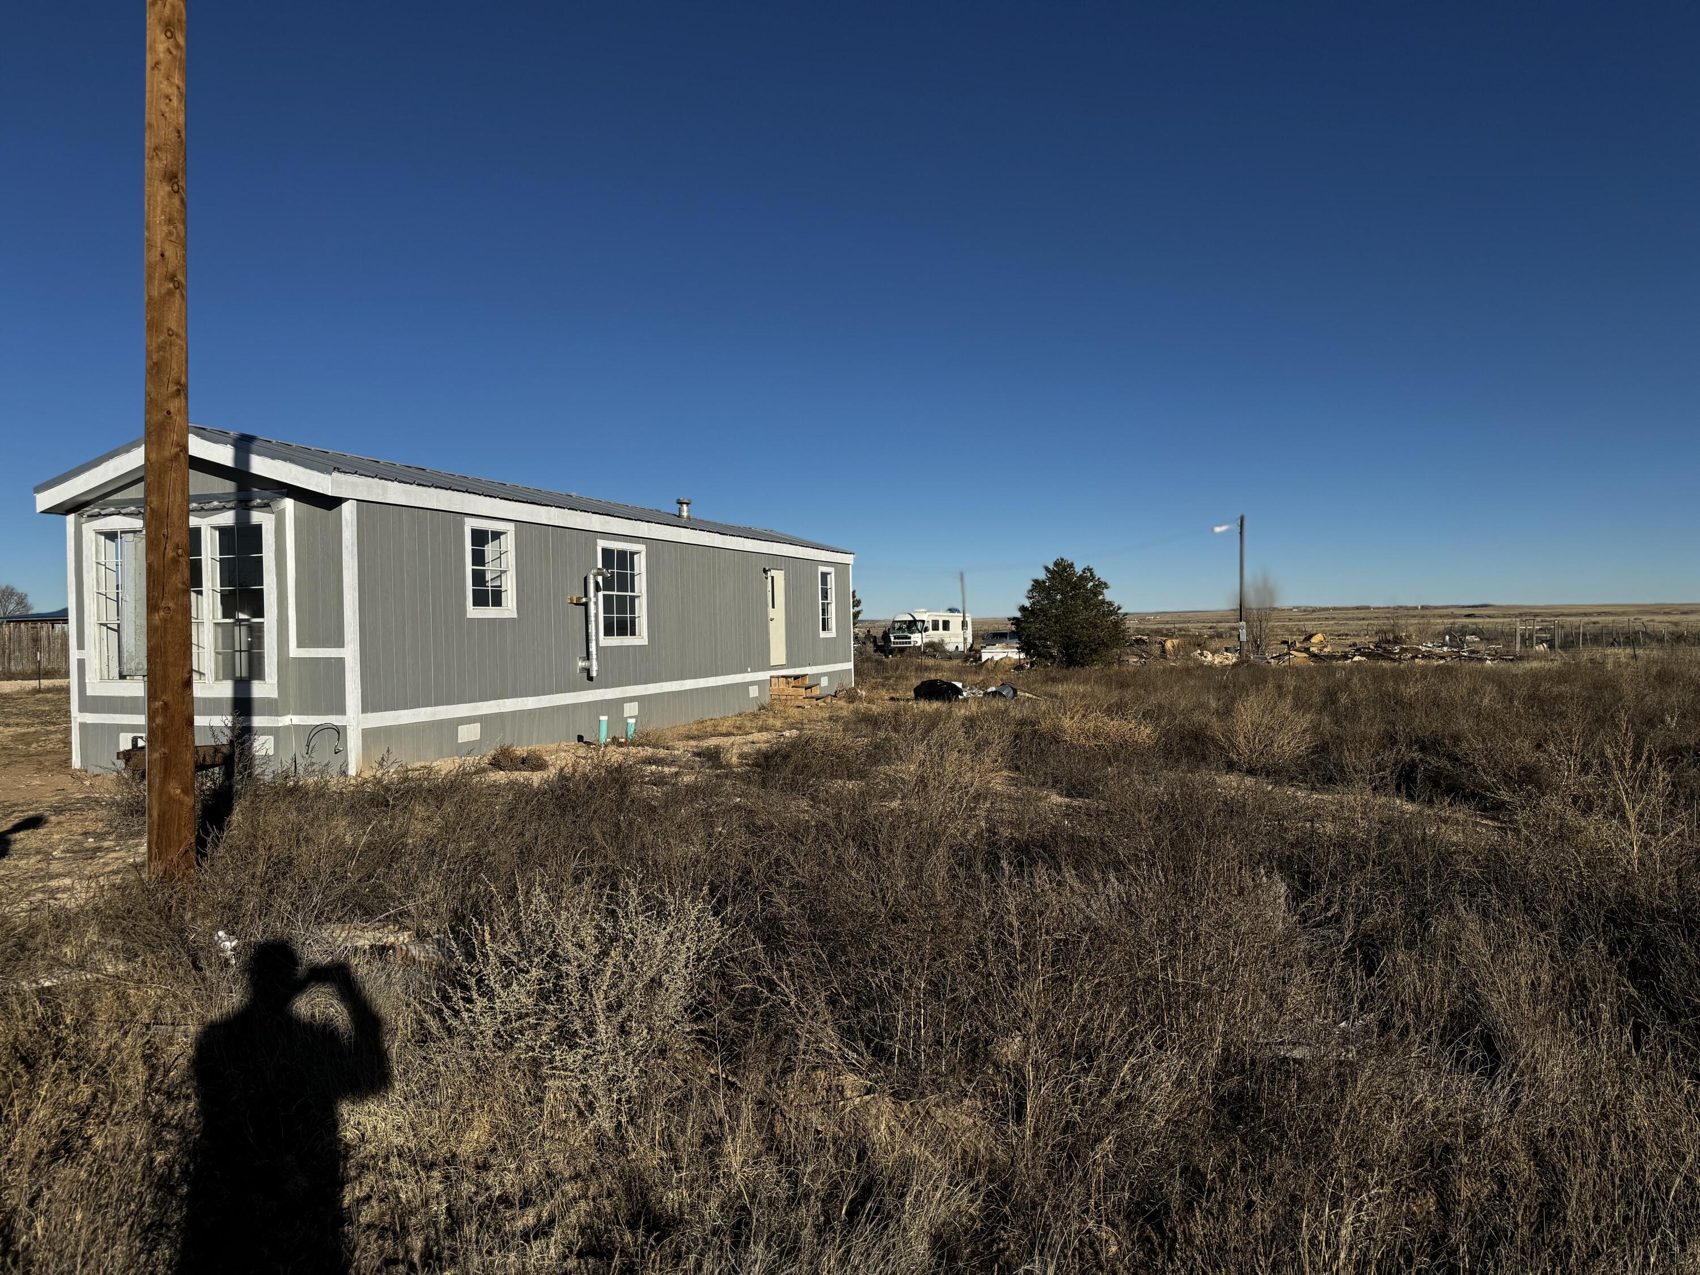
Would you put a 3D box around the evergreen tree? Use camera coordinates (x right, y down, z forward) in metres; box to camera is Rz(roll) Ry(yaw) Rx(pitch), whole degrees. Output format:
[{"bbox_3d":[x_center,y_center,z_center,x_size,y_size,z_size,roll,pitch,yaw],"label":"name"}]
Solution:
[{"bbox_3d":[7.715,-0.832,41.500,3.975,3.905,3.975,-1,1,11],"label":"evergreen tree"}]

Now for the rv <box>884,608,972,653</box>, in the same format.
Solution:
[{"bbox_3d":[5.634,-0.466,79.500,2.400,3.080,7.600,-1,1,29],"label":"rv"}]

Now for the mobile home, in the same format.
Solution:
[{"bbox_3d":[-4.503,-0.545,20.291,4.161,3.792,16.295,-1,1,19],"label":"mobile home"}]

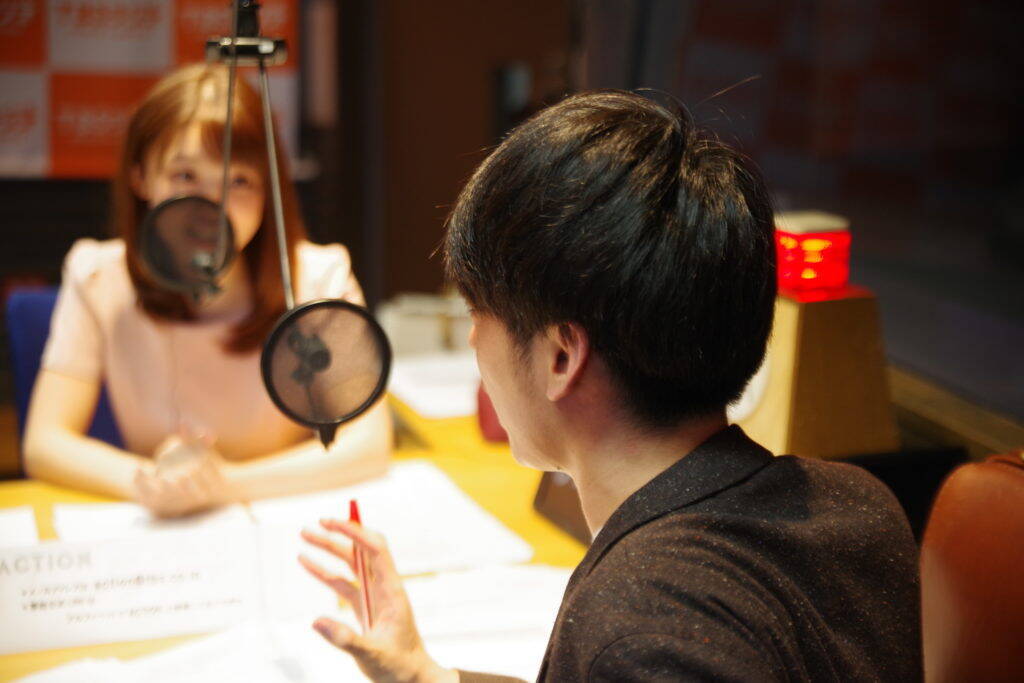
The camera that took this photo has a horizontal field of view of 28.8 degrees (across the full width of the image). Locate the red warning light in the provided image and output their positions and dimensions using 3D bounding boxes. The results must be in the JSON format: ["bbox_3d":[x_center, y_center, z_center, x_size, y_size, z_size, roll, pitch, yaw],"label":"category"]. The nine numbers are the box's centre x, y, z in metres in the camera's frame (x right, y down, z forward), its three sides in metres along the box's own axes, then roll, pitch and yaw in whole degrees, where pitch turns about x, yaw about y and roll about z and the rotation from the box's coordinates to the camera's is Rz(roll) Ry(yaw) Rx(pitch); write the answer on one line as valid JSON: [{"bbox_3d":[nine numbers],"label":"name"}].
[{"bbox_3d":[0.350,-0.105,2.350,0.072,0.086,0.072,-6,12,-34],"label":"red warning light"}]

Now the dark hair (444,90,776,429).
[{"bbox_3d":[0.067,-0.056,1.330,0.220,0.230,0.188,-2,6,39],"label":"dark hair"}]

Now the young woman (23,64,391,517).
[{"bbox_3d":[-0.362,0.245,2.460,0.450,1.150,0.620,1,10,5],"label":"young woman"}]

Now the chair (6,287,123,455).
[{"bbox_3d":[-0.450,0.406,2.610,0.550,0.900,0.580,1,10,2],"label":"chair"}]

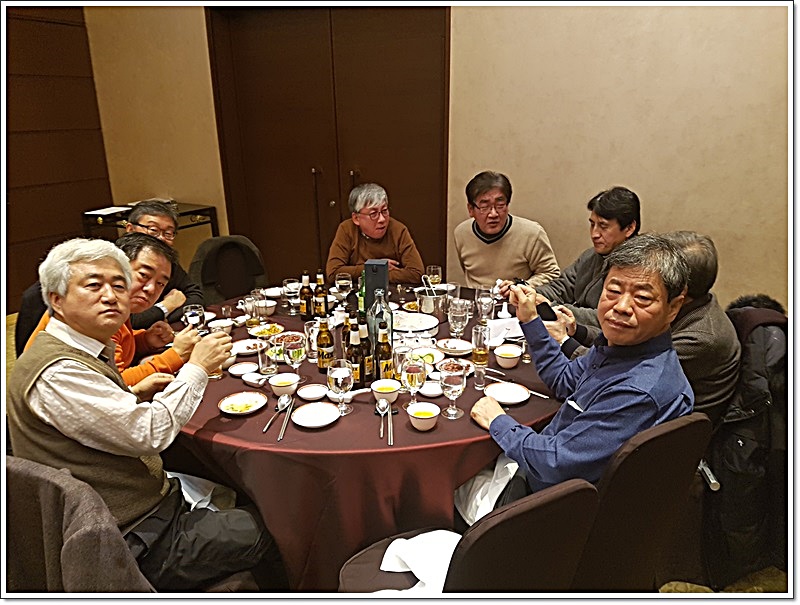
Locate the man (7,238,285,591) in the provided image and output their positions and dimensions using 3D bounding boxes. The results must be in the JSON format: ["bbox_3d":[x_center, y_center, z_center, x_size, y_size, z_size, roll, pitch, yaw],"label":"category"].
[{"bbox_3d":[-0.656,0.503,1.635,0.660,1.300,0.550,-13,21,-33],"label":"man"}]

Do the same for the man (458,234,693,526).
[{"bbox_3d":[0.424,0.476,1.620,0.730,1.310,0.530,11,21,31],"label":"man"}]

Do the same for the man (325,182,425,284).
[{"bbox_3d":[-0.120,-0.015,3.175,0.540,1.220,0.720,-1,18,-3],"label":"man"}]

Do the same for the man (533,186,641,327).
[{"bbox_3d":[0.834,0.159,2.611,0.760,1.280,0.540,-6,19,-16],"label":"man"}]

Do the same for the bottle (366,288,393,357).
[{"bbox_3d":[-0.066,0.090,1.973,0.084,0.275,0.084,-1,18,0],"label":"bottle"}]

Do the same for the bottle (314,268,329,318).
[{"bbox_3d":[-0.358,-0.043,2.692,0.061,0.222,0.061,-4,18,-11],"label":"bottle"}]

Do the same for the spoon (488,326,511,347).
[{"bbox_3d":[0.379,0.131,2.349,0.135,0.045,0.045,-14,22,-34],"label":"spoon"}]

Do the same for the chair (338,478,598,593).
[{"bbox_3d":[0.133,0.739,1.488,0.470,0.910,0.570,-13,21,-33],"label":"chair"}]

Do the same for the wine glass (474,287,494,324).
[{"bbox_3d":[0.369,0.011,2.587,0.078,0.158,0.078,-1,17,0],"label":"wine glass"}]

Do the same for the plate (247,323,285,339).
[{"bbox_3d":[-0.509,0.114,2.299,0.143,0.030,0.143,-1,18,0],"label":"plate"}]

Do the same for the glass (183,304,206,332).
[{"bbox_3d":[-0.830,0.089,2.414,0.081,0.152,0.081,-1,17,0],"label":"glass"}]

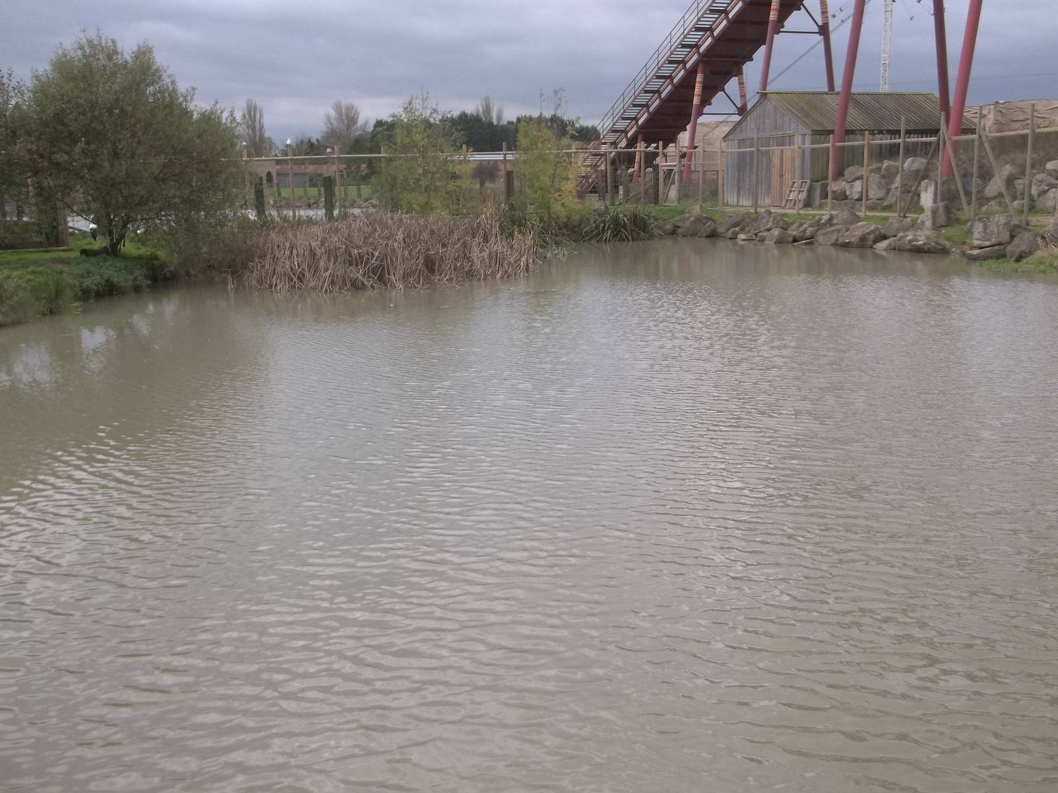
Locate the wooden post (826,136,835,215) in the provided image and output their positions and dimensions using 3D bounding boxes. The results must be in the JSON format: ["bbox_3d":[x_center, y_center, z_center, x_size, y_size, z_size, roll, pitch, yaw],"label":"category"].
[{"bbox_3d":[8.893,-6.539,29.676,0.110,2.293,0.110,2,13,16],"label":"wooden post"}]

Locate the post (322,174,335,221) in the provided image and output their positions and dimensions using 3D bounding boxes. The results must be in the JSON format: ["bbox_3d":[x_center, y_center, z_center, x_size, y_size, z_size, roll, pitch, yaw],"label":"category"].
[{"bbox_3d":[-5.932,-5.857,29.856,0.260,1.345,0.220,-4,13,-10],"label":"post"}]

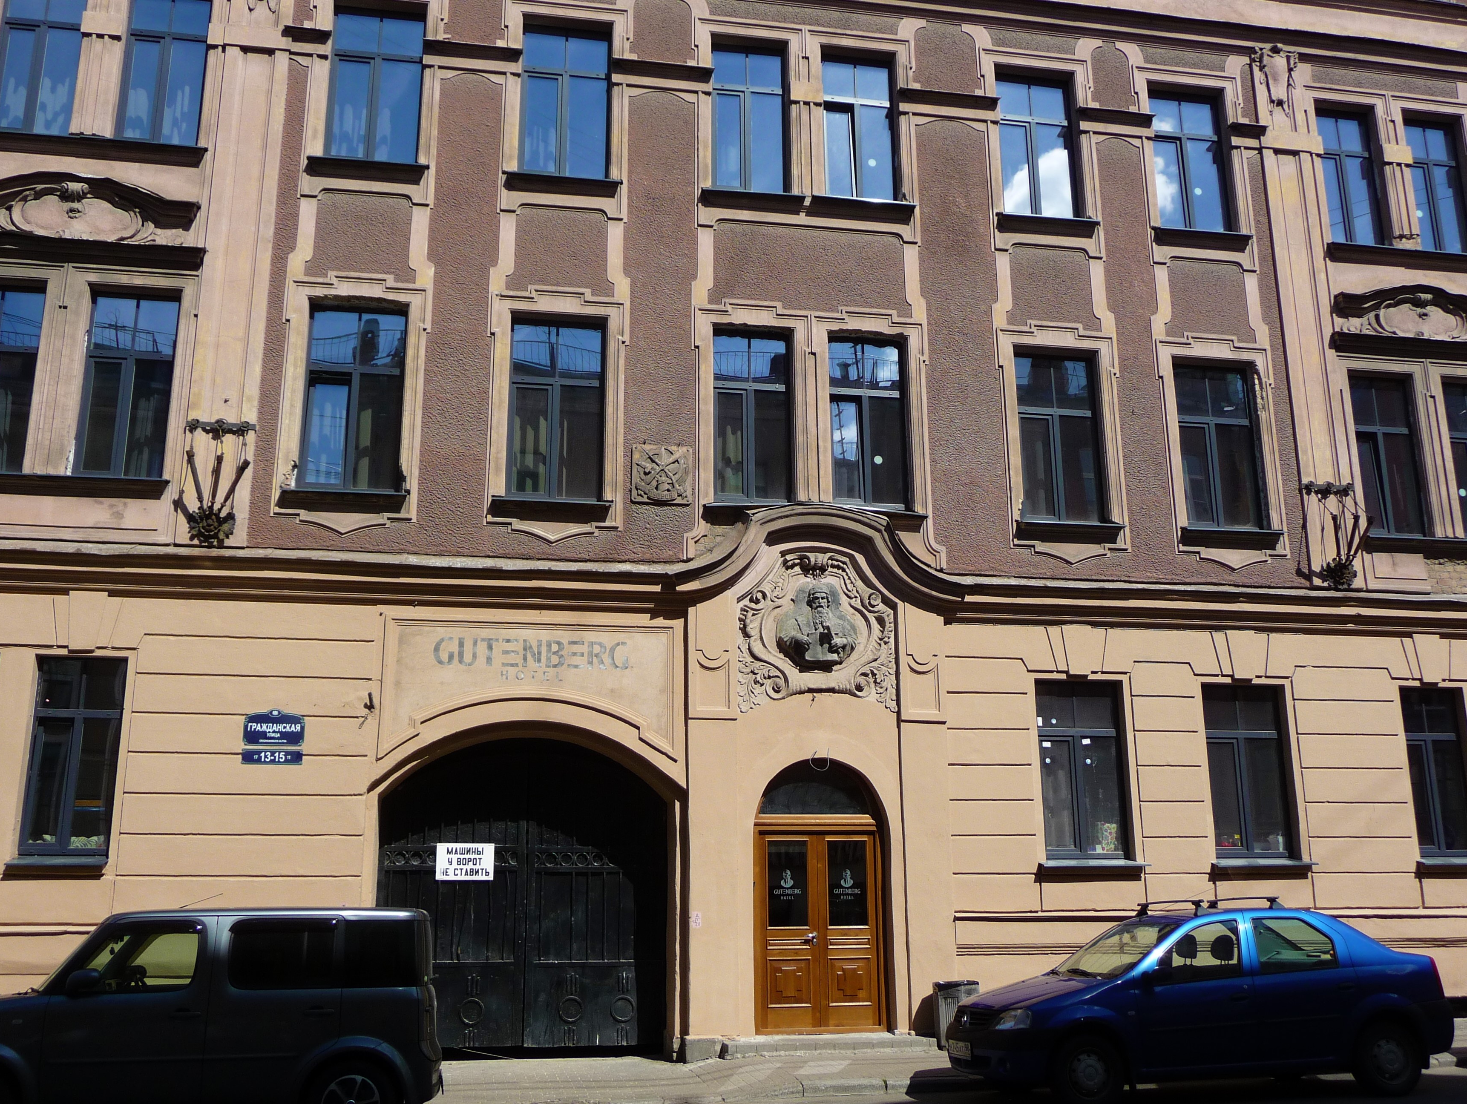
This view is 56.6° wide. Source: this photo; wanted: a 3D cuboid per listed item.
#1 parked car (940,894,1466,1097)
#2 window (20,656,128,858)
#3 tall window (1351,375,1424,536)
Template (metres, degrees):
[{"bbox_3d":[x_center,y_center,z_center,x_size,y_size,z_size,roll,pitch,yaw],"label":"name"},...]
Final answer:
[{"bbox_3d":[4.043,3.908,11.954,4.250,1.580,1.760,2,-14,-8],"label":"parked car"},{"bbox_3d":[-6.415,1.976,13.231,0.853,1.923,0.150,2,-14,-10],"label":"window"},{"bbox_3d":[8.472,-1.289,17.741,0.985,2.232,0.200,2,-15,-10],"label":"tall window"}]

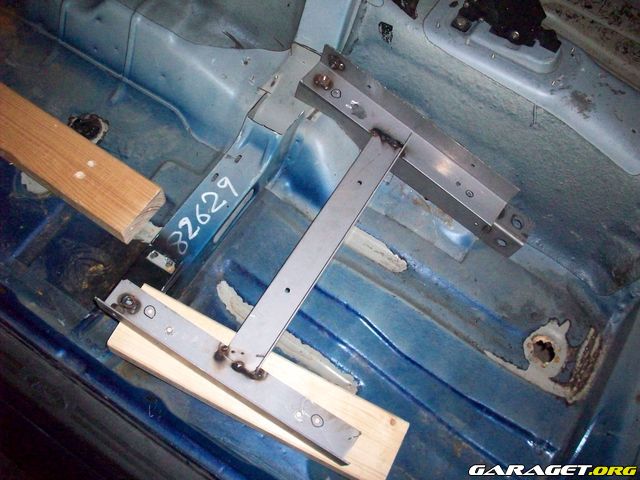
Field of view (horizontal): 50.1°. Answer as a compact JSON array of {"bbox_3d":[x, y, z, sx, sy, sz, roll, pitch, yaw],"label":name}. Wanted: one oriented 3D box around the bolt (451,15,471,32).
[{"bbox_3d":[0.236,-0.361,1.145,0.025,0.014,0.024,37,66,5],"label":"bolt"}]

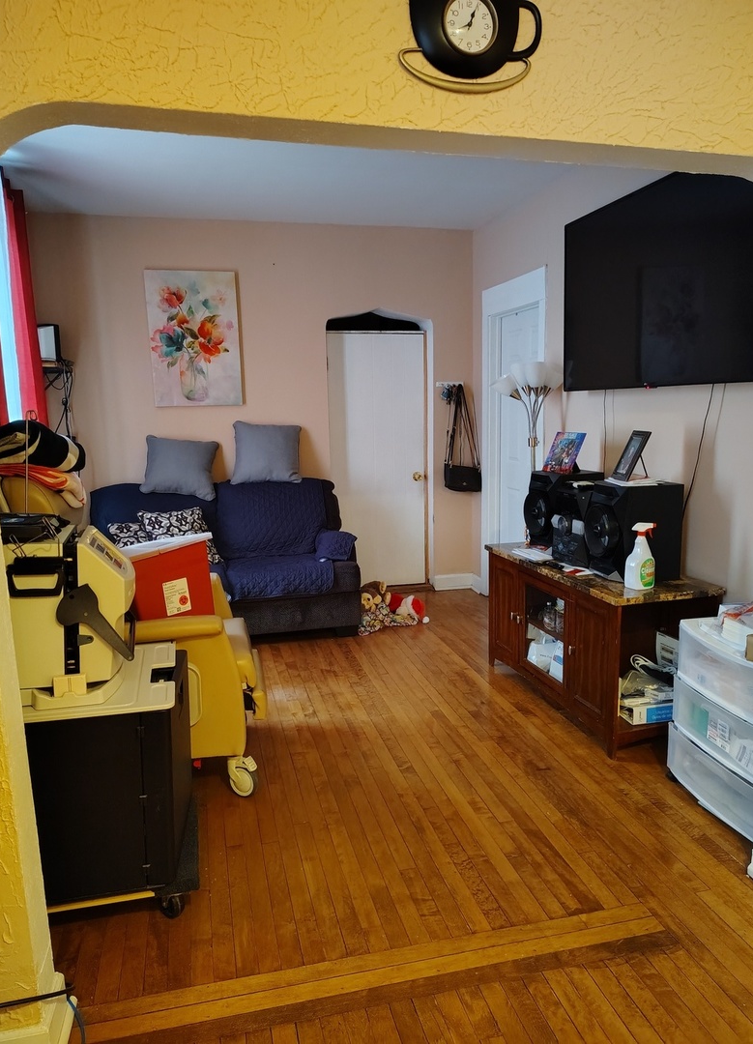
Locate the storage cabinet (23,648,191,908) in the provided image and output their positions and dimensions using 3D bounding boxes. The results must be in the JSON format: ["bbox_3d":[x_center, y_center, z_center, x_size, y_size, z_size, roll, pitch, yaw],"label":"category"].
[{"bbox_3d":[-0.849,0.708,2.120,0.610,0.515,0.560,-3,9,-14],"label":"storage cabinet"}]

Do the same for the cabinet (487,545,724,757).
[{"bbox_3d":[1.009,0.531,3.491,0.504,0.667,1.224,-3,9,-16],"label":"cabinet"}]

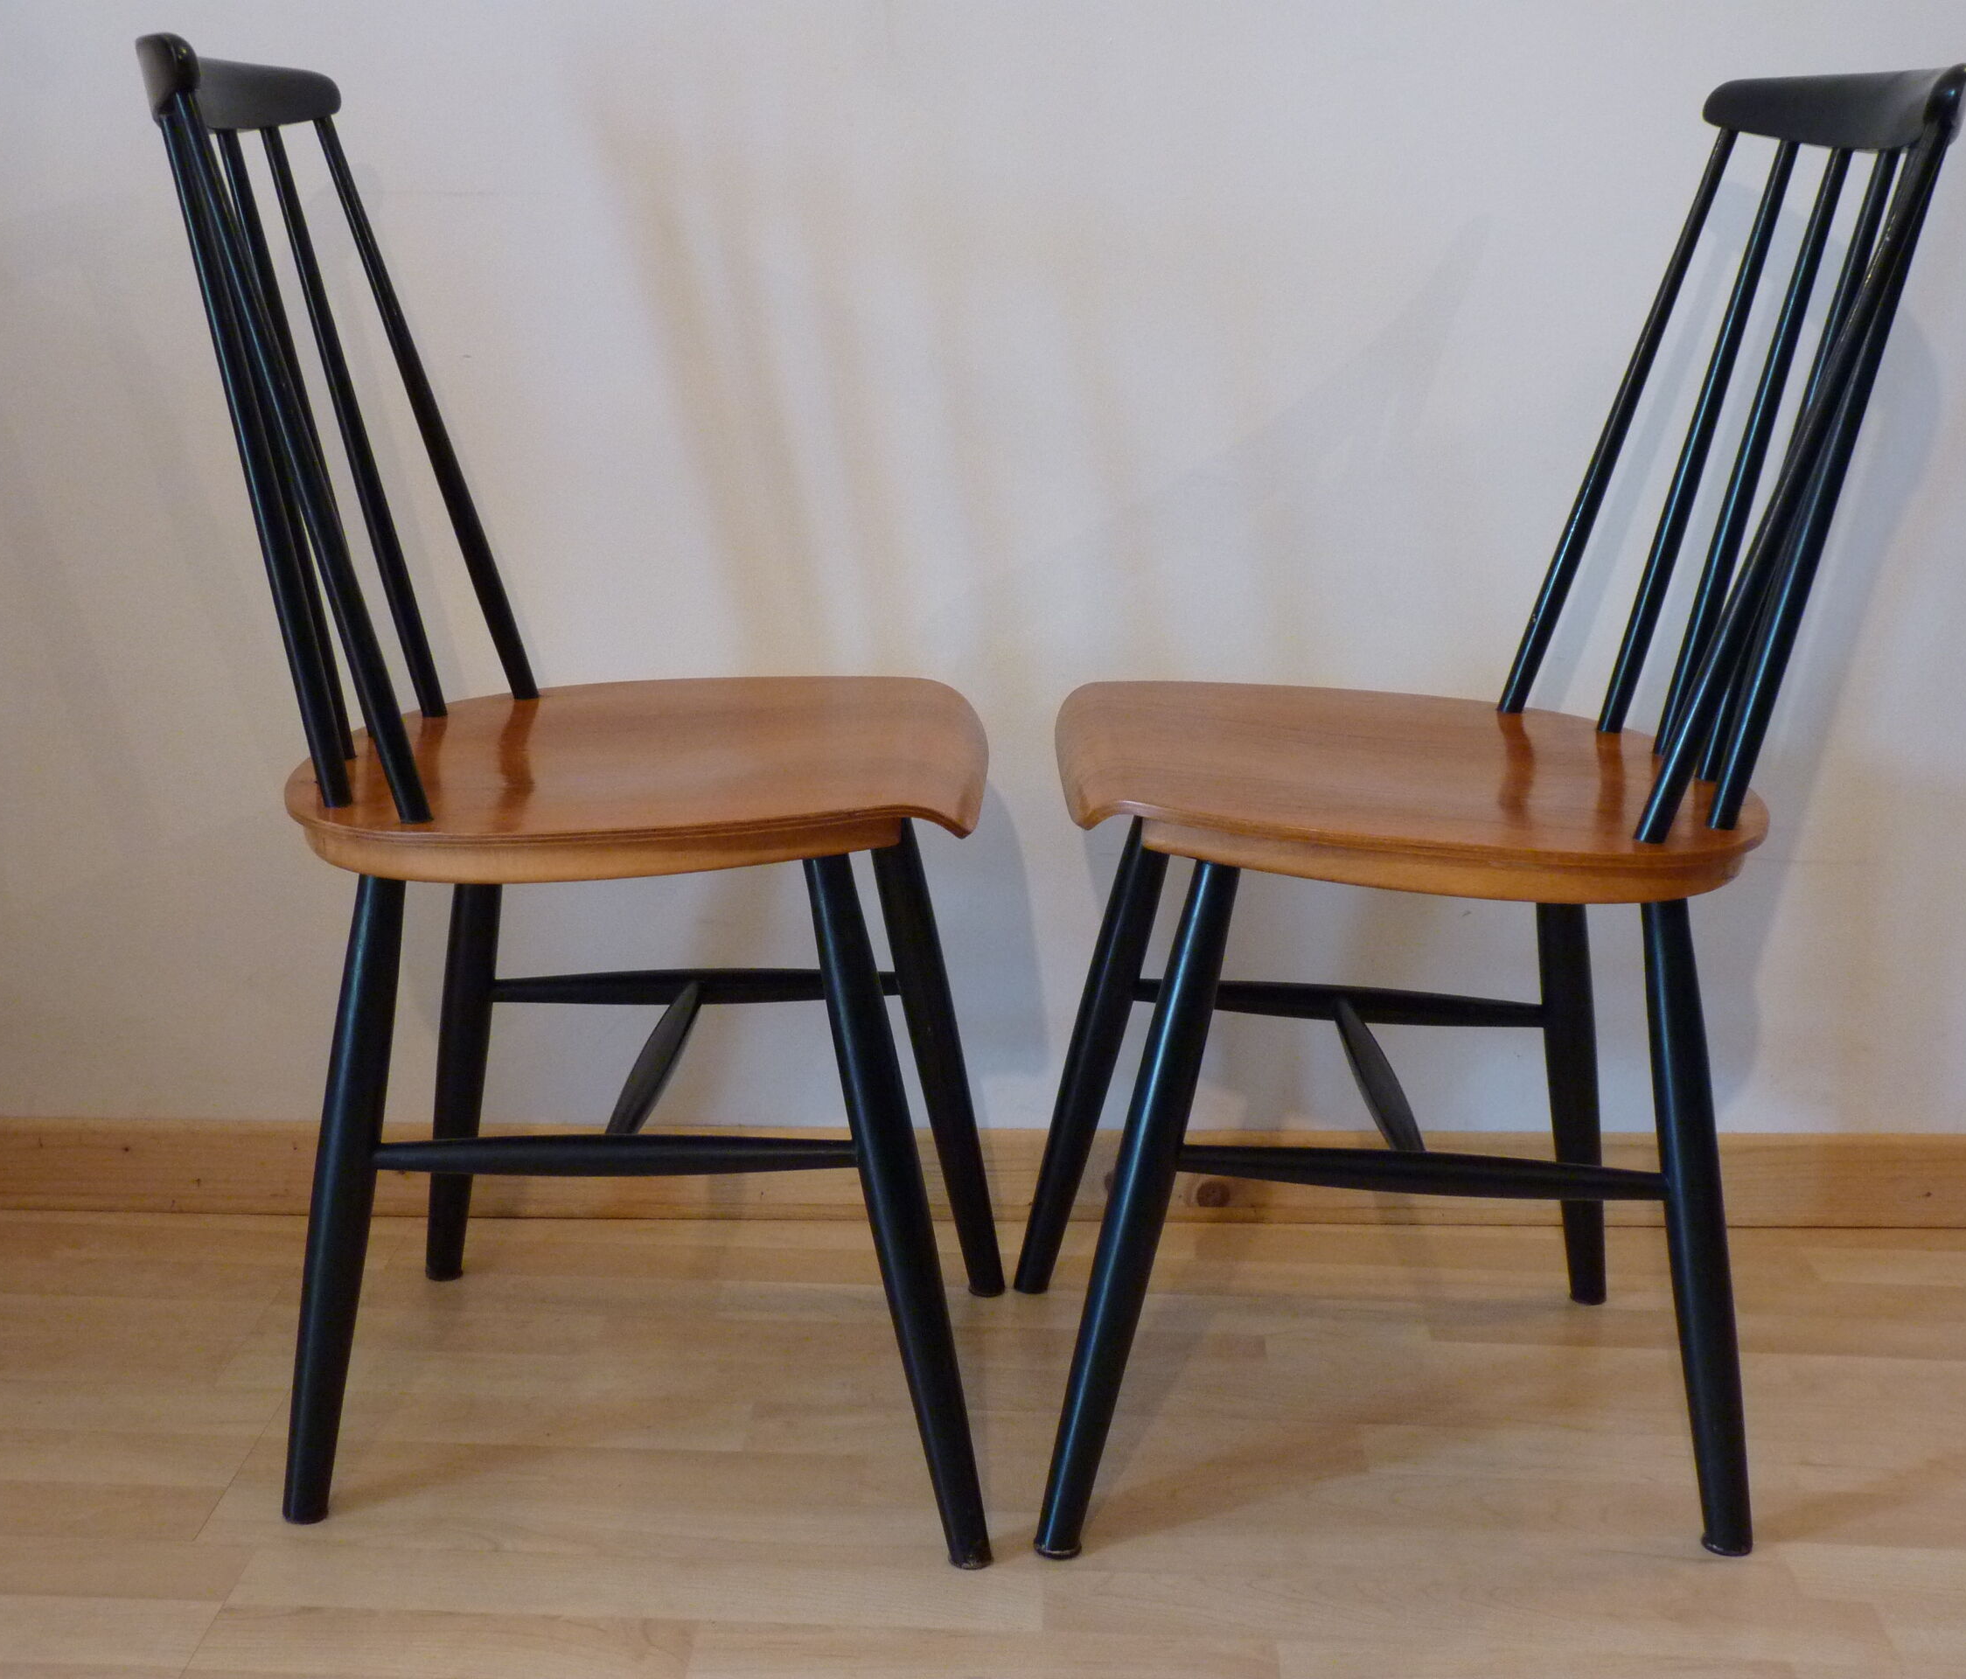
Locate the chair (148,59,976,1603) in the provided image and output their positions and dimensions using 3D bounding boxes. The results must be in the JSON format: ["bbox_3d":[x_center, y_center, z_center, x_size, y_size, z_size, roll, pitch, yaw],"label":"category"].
[{"bbox_3d":[-0.238,-0.046,1.604,0.507,0.831,0.413,1,14,1],"label":"chair"}]

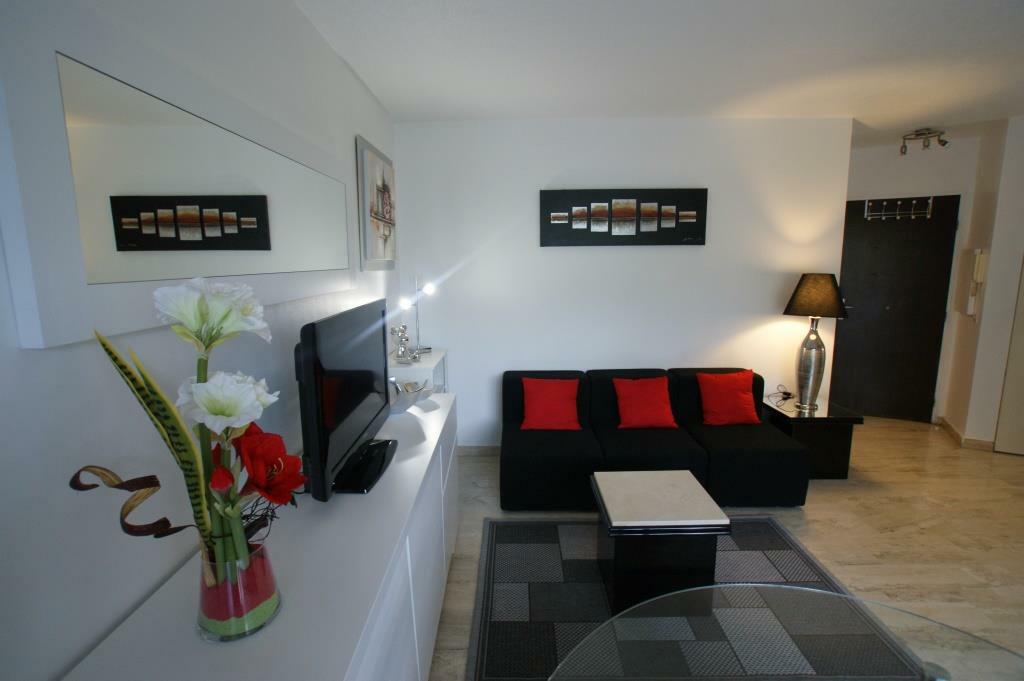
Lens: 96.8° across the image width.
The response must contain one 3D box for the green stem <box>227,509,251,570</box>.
[{"bbox_3d":[-0.554,0.403,0.922,0.022,0.122,0.022,-10,13,-26],"label":"green stem"}]

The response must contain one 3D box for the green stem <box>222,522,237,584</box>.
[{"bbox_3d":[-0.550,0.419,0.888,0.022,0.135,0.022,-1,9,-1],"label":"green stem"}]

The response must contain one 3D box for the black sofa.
[{"bbox_3d":[0.886,0.639,3.142,1.910,0.715,0.750,-1,10,1],"label":"black sofa"}]

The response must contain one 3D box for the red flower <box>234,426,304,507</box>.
[{"bbox_3d":[-0.493,0.254,0.924,0.115,0.140,0.085,-9,13,-41],"label":"red flower"}]

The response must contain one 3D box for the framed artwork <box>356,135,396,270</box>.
[{"bbox_3d":[-0.818,-0.804,2.830,0.030,0.710,0.680,-1,10,1],"label":"framed artwork"}]

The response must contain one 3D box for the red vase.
[{"bbox_3d":[-0.545,0.476,0.904,0.145,0.145,0.145,-1,9,-1],"label":"red vase"}]

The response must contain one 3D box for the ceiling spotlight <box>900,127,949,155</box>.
[{"bbox_3d":[3.242,-1.569,3.617,0.330,0.170,0.140,1,10,14],"label":"ceiling spotlight"}]

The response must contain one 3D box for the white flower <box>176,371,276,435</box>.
[{"bbox_3d":[-0.563,0.120,0.897,0.155,0.115,0.130,-6,11,-29],"label":"white flower"}]

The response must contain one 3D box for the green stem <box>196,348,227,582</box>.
[{"bbox_3d":[-0.571,0.256,0.866,0.030,0.460,0.025,2,9,-1],"label":"green stem"}]

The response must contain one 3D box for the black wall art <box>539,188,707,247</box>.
[{"bbox_3d":[0.818,-0.894,3.313,1.205,0.400,0.030,-1,10,1],"label":"black wall art"}]

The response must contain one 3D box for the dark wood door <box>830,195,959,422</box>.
[{"bbox_3d":[3.482,-0.259,4.226,0.870,2.045,0.050,2,10,16],"label":"dark wood door"}]

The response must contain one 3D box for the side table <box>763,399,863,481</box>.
[{"bbox_3d":[2.099,0.704,3.299,0.483,0.460,0.485,-1,9,-1],"label":"side table"}]

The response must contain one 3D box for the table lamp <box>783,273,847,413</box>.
[{"bbox_3d":[2.079,0.015,3.159,0.370,0.945,0.370,-1,9,-1],"label":"table lamp"}]

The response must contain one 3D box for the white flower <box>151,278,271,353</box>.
[{"bbox_3d":[-0.535,-0.048,0.816,0.185,0.130,0.165,-6,11,-30],"label":"white flower"}]

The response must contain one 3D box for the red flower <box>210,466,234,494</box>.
[{"bbox_3d":[-0.579,0.280,0.909,0.042,0.053,0.042,-6,11,-27],"label":"red flower"}]

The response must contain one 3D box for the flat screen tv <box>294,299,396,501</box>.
[{"bbox_3d":[-0.544,0.165,1.556,0.200,0.545,0.700,-1,9,0],"label":"flat screen tv"}]

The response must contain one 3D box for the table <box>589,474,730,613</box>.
[{"bbox_3d":[0.661,0.939,2.142,0.500,0.469,0.470,-1,10,1],"label":"table"}]

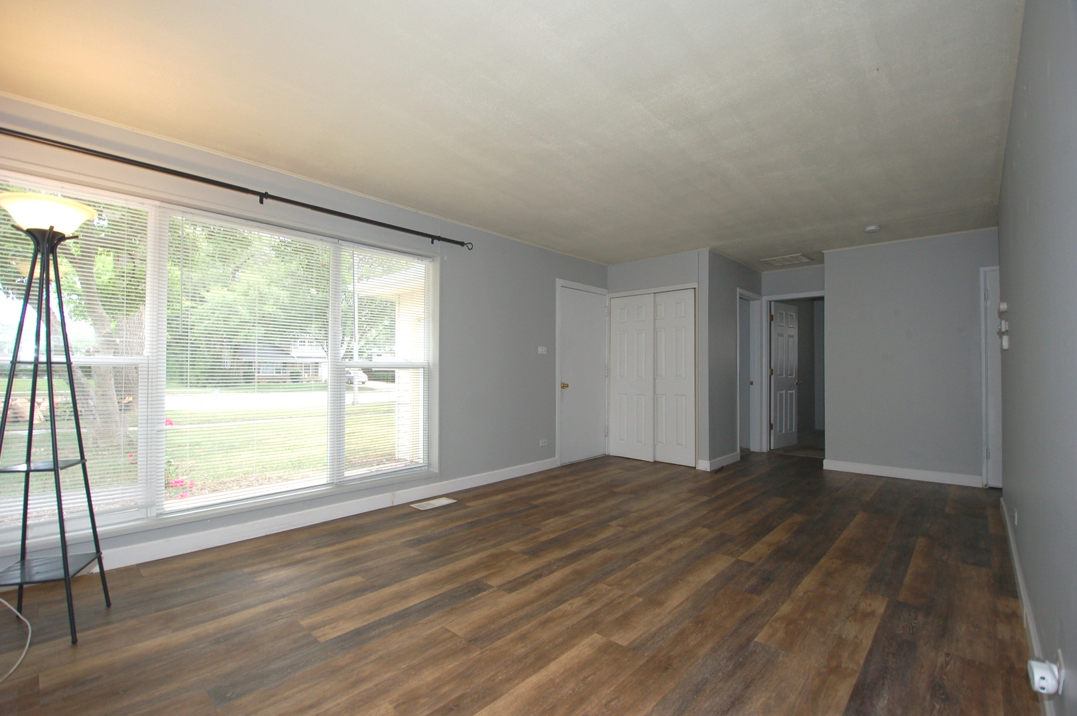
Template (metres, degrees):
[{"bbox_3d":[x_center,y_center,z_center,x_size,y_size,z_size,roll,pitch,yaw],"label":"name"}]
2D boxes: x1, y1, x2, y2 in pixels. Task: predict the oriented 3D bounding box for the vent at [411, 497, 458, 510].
[{"bbox_3d":[-0.851,1.179,3.646,0.155,0.012,0.325,-1,-2,44],"label":"vent"}]

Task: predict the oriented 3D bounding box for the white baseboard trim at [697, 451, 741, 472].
[{"bbox_3d":[2.095,1.183,5.175,0.135,0.105,0.810,-1,-2,44],"label":"white baseboard trim"}]

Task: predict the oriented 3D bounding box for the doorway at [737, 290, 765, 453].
[{"bbox_3d":[2.679,0.226,5.777,0.130,2.050,0.810,-1,-2,44],"label":"doorway"}]

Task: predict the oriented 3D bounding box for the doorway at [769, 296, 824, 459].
[{"bbox_3d":[3.421,0.242,5.844,0.730,2.030,0.120,-1,-2,44],"label":"doorway"}]

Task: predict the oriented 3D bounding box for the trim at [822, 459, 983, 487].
[{"bbox_3d":[3.670,1.181,4.609,1.250,0.105,0.020,-1,-2,41],"label":"trim"}]

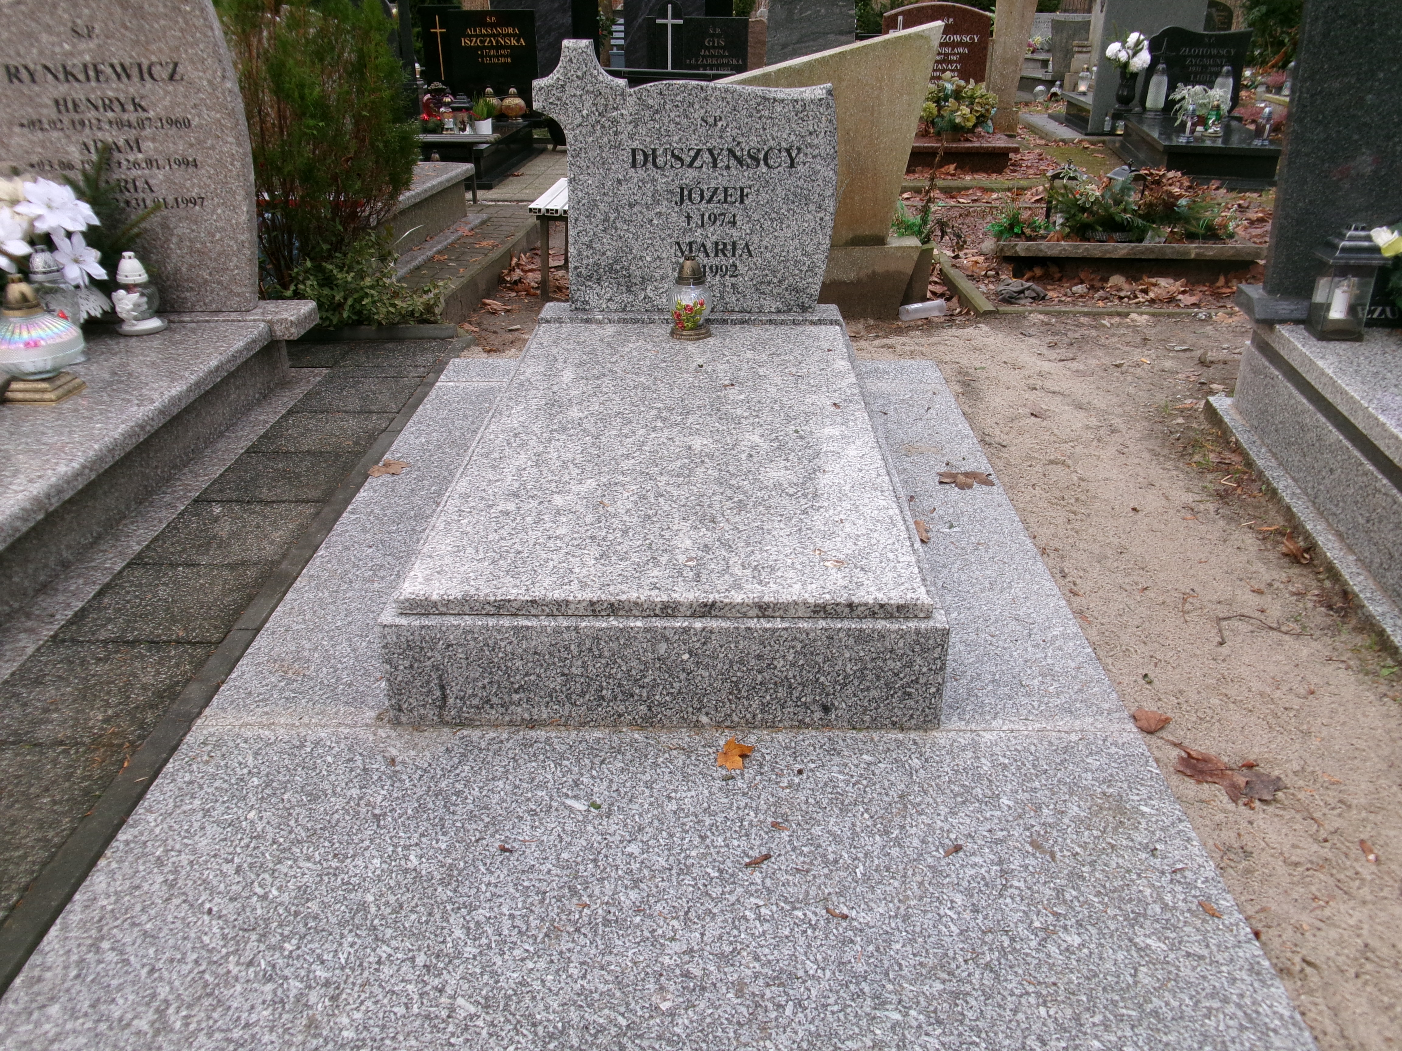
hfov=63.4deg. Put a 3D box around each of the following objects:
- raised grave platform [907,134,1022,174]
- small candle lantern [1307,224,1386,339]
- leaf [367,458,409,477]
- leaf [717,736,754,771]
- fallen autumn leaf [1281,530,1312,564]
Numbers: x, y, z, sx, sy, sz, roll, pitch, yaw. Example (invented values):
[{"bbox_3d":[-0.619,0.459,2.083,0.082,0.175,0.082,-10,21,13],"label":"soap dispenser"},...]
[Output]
[{"bbox_3d":[1.658,-2.571,7.822,0.920,0.210,0.720,0,26,1],"label":"raised grave platform"},{"bbox_3d":[1.589,-0.601,2.790,0.142,0.262,0.142,4,25,8],"label":"small candle lantern"},{"bbox_3d":[-0.766,-0.140,2.789,0.100,0.018,0.108,0,25,1],"label":"leaf"},{"bbox_3d":[0.053,0.349,1.740,0.058,0.016,0.078,0,25,1],"label":"leaf"},{"bbox_3d":[1.400,0.050,2.673,0.060,0.040,0.085,0,26,1],"label":"fallen autumn leaf"}]

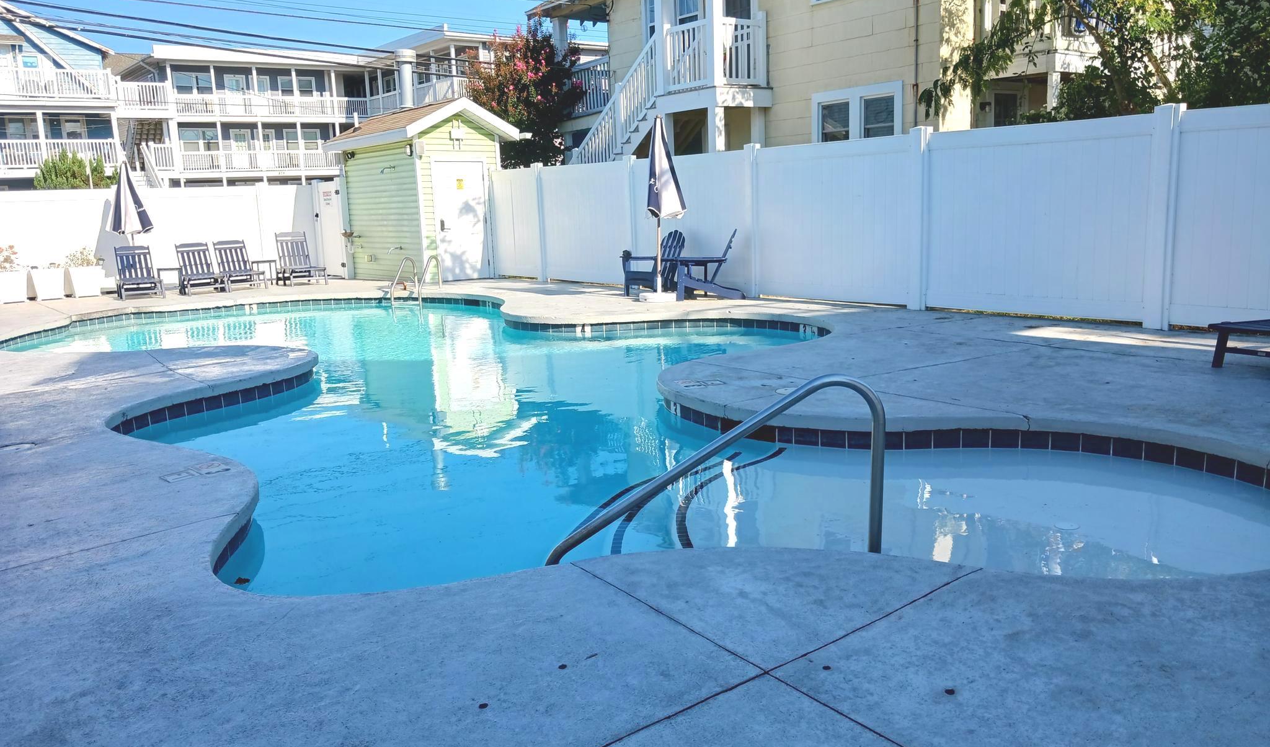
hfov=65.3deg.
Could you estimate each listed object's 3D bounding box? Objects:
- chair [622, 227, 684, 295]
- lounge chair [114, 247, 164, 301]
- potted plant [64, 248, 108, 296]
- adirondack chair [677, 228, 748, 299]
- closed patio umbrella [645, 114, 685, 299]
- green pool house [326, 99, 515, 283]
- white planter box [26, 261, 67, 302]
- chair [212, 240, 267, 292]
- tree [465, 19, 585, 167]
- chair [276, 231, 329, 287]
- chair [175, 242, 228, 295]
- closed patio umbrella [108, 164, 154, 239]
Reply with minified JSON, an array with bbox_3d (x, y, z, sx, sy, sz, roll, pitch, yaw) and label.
[{"bbox_3d":[0.347,-1.464,13.159,0.860,0.845,0.760,-11,13,-42],"label":"chair"},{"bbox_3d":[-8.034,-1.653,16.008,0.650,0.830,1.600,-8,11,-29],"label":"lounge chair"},{"bbox_3d":[-9.236,-1.717,16.562,0.560,0.840,0.550,-10,12,-37],"label":"potted plant"},{"bbox_3d":[0.966,-1.405,12.627,0.900,0.890,0.760,-1,10,4],"label":"adirondack chair"},{"bbox_3d":[0.350,-2.069,12.451,0.530,2.281,0.500,-2,10,0],"label":"closed patio umbrella"},{"bbox_3d":[-3.878,-3.262,17.996,2.090,3.030,3.550,-10,12,-37],"label":"green pool house"},{"bbox_3d":[-9.799,-1.489,16.500,0.500,0.530,0.500,-10,13,-36],"label":"white planter box"},{"bbox_3d":[-6.834,-1.896,17.117,0.670,0.840,1.500,-8,11,-30],"label":"chair"},{"bbox_3d":[-2.142,-4.567,19.823,2.250,4.835,2.250,-2,10,0],"label":"tree"},{"bbox_3d":[-6.038,-2.063,17.805,0.670,0.880,1.500,-8,11,-30],"label":"chair"},{"bbox_3d":[-7.309,-1.805,16.687,0.670,0.840,1.500,-8,11,-30],"label":"chair"},{"bbox_3d":[-8.765,-2.572,17.300,0.720,2.240,0.720,-10,12,-37],"label":"closed patio umbrella"}]

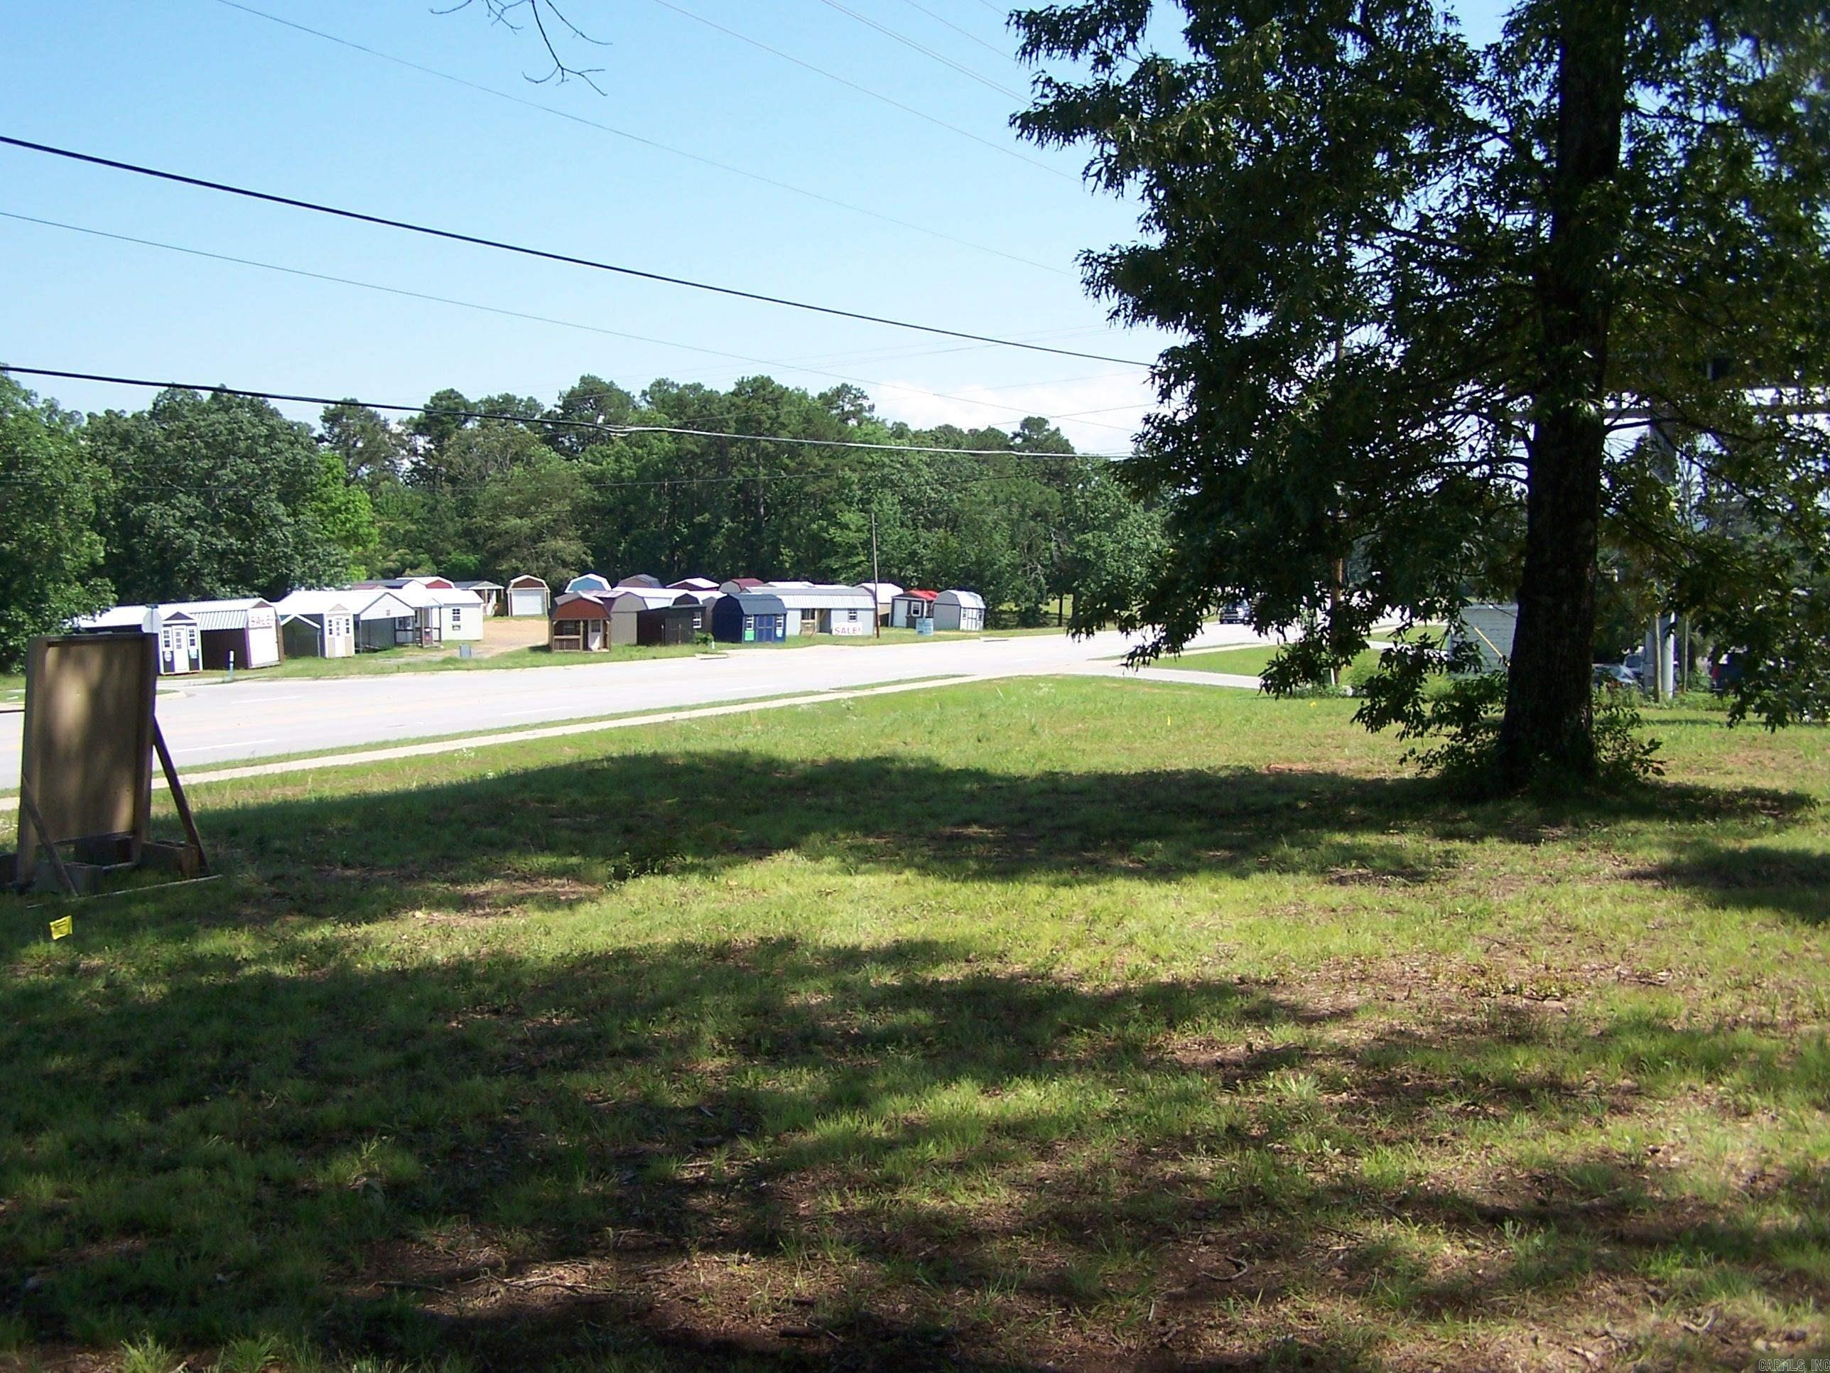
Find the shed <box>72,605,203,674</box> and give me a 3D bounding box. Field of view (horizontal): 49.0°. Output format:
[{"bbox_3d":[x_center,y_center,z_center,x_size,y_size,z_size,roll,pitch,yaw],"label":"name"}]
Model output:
[{"bbox_3d":[-34.700,-2.050,89.000,5.000,2.950,3.050,0,3,16],"label":"shed"}]

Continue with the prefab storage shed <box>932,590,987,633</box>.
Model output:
[{"bbox_3d":[3.457,-5.784,154.000,2.500,3.030,2.950,1,4,41],"label":"prefab storage shed"}]

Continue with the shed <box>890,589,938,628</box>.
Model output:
[{"bbox_3d":[0.500,-5.550,144.600,3.000,2.750,4.000,1,3,27],"label":"shed"}]

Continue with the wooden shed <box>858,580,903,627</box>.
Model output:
[{"bbox_3d":[-2.971,-6.626,164.000,3.300,3.350,3.600,1,4,41],"label":"wooden shed"}]

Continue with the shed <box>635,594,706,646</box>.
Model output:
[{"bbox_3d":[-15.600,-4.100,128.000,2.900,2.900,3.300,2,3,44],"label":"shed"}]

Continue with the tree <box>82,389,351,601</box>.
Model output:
[{"bbox_3d":[-44.200,-10.700,128.000,16.200,15.500,15.200,-1,3,-18],"label":"tree"}]

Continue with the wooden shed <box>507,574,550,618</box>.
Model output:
[{"bbox_3d":[-34.017,-7.907,177.000,3.650,3.550,6.000,-2,3,-11],"label":"wooden shed"}]

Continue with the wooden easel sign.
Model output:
[{"bbox_3d":[-5.520,0.490,13.750,0.750,1.650,1.150,1,3,26],"label":"wooden easel sign"}]

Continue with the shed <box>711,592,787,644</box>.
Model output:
[{"bbox_3d":[-10.428,-4.304,127.000,2.550,3.000,3.700,1,4,41],"label":"shed"}]

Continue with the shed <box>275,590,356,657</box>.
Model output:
[{"bbox_3d":[-31.788,-3.229,106.000,3.900,3.250,2.440,0,3,23],"label":"shed"}]

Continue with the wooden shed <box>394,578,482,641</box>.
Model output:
[{"bbox_3d":[-30.300,-4.400,127.500,4.900,3.300,3.400,-2,3,-30],"label":"wooden shed"}]

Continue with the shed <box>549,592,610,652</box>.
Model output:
[{"bbox_3d":[-20.100,-3.750,120.000,3.600,3.500,5.200,-1,3,-13],"label":"shed"}]

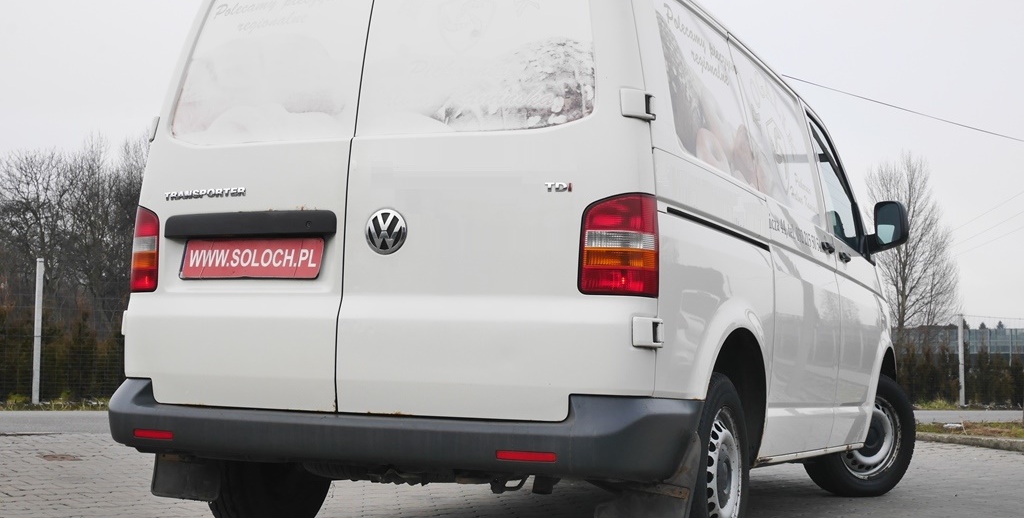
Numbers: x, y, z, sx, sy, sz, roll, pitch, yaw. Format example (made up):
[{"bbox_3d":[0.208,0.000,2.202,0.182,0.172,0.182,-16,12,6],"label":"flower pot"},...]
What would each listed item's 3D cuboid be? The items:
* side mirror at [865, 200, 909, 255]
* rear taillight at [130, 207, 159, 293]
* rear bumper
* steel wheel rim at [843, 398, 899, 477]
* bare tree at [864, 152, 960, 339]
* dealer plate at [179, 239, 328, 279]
[{"bbox_3d":[1.821,-0.151,6.851,0.205,0.260,0.150,0,-4,24],"label":"side mirror"},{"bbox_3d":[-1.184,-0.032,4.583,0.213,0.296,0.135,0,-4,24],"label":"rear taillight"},{"bbox_3d":[-0.420,0.500,4.298,1.880,0.240,0.570,0,-4,24],"label":"rear bumper"},{"bbox_3d":[1.824,0.916,7.368,0.440,0.440,0.170,5,-5,-42],"label":"steel wheel rim"},{"bbox_3d":[10.531,0.337,38.000,2.944,6.427,2.944,1,-4,0],"label":"bare tree"},{"bbox_3d":[-0.797,0.001,4.333,0.520,0.122,0.020,-1,-16,28],"label":"dealer plate"}]

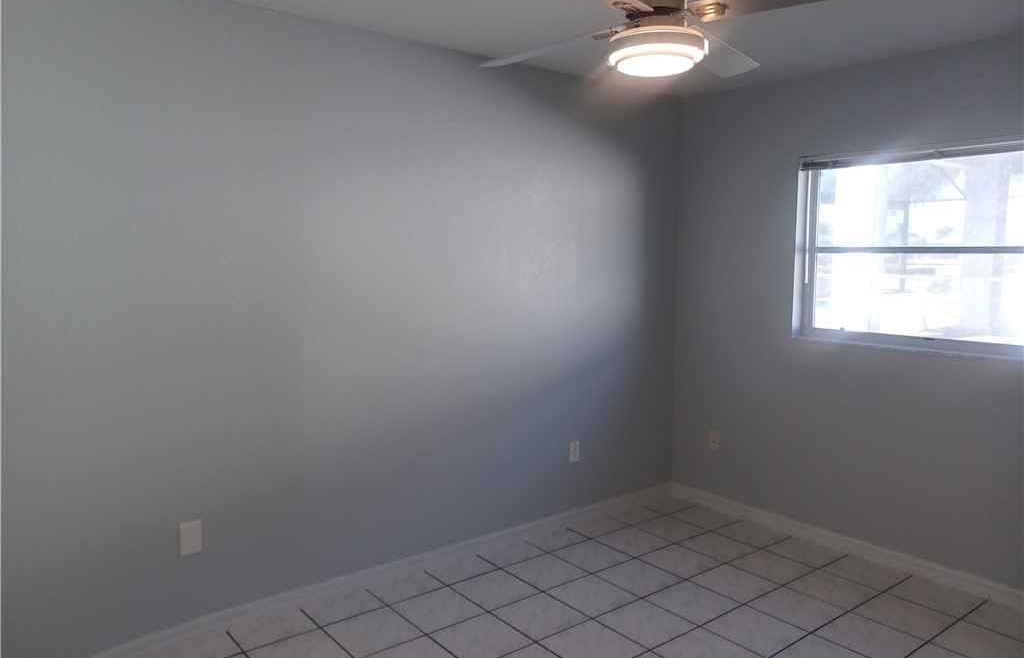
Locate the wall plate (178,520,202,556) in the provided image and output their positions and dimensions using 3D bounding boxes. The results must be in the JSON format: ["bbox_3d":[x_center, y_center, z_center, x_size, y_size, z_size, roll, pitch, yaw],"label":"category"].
[{"bbox_3d":[-1.212,0.791,2.792,0.073,0.119,0.008,-4,7,-38],"label":"wall plate"}]

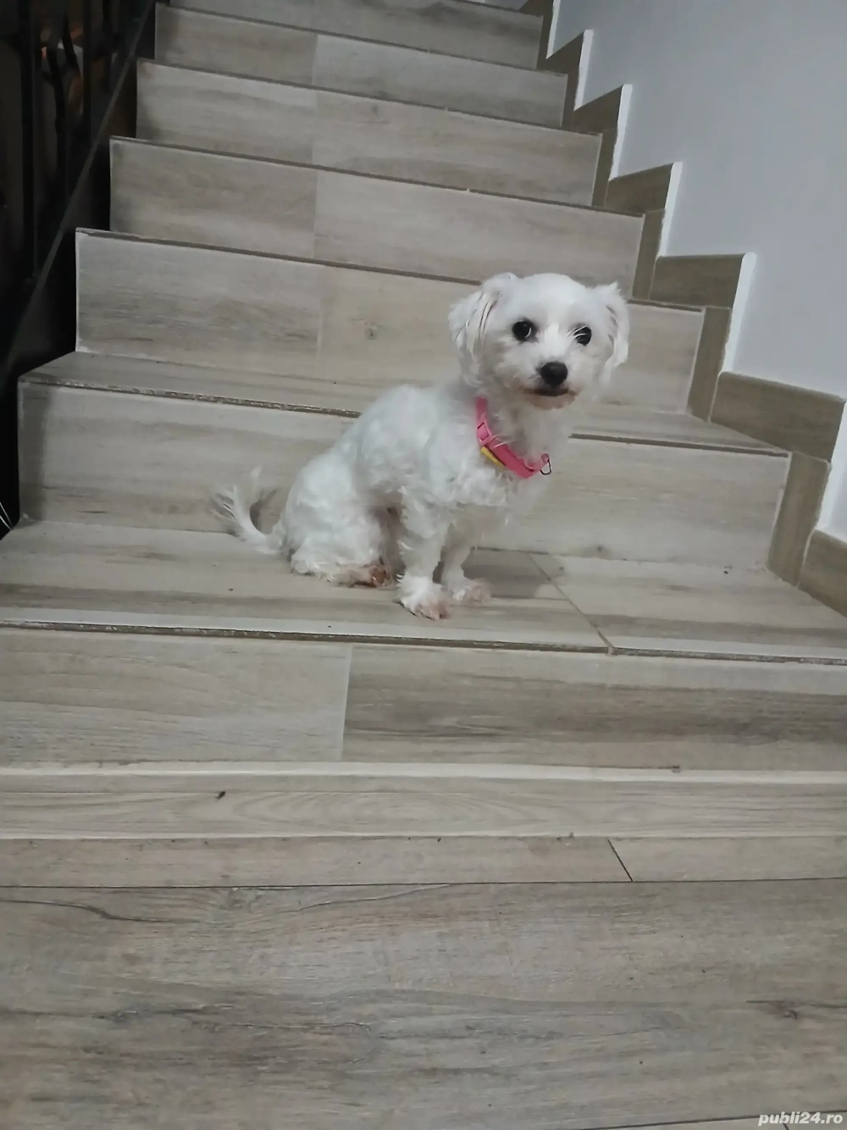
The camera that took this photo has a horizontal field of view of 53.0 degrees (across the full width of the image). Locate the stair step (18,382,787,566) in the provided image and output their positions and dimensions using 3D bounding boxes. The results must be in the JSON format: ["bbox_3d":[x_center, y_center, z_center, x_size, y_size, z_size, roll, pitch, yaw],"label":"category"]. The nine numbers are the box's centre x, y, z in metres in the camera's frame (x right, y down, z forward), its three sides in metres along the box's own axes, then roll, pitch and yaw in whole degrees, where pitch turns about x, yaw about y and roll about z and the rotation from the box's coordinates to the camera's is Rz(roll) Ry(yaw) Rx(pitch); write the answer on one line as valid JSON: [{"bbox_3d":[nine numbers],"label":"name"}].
[{"bbox_3d":[-0.012,-0.147,1.161,0.936,0.158,0.272,3,19,-12],"label":"stair step"}]

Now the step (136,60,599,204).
[{"bbox_3d":[-0.114,-0.897,1.838,0.936,0.158,0.272,3,19,-12],"label":"step"}]

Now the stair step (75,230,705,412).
[{"bbox_3d":[-0.046,-0.397,1.387,0.936,0.158,0.272,3,19,-12],"label":"stair step"}]

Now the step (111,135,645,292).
[{"bbox_3d":[-0.080,-0.647,1.613,0.936,0.158,0.272,3,19,-12],"label":"step"}]

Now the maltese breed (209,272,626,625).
[{"bbox_3d":[-0.023,-0.145,0.886,0.366,0.333,0.181,20,22,32],"label":"maltese breed"}]

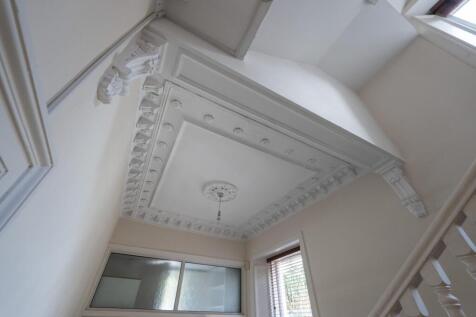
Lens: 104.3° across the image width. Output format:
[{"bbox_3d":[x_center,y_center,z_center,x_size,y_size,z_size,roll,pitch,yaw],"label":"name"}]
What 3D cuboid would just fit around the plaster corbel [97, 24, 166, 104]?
[{"bbox_3d":[-0.452,-0.384,0.835,0.131,0.459,0.204,20,-44,-21],"label":"plaster corbel"}]

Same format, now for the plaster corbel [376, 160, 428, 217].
[{"bbox_3d":[1.353,0.255,1.547,0.127,0.453,0.201,20,-44,-21],"label":"plaster corbel"}]

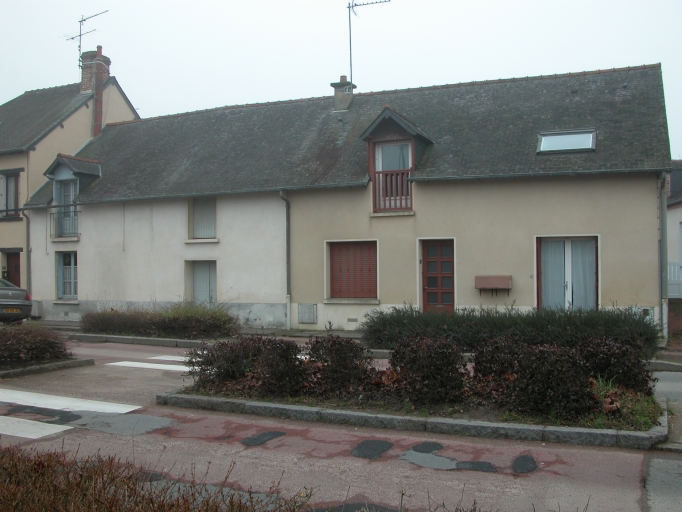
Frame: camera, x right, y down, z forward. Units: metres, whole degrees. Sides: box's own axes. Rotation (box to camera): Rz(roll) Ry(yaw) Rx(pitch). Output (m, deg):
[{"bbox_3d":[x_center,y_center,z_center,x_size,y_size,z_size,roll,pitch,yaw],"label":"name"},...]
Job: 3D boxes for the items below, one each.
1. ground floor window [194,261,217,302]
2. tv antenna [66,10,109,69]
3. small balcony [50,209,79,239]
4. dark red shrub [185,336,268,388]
[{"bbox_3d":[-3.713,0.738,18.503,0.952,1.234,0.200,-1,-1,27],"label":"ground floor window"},{"bbox_3d":[-8.610,-7.300,23.400,2.300,1.800,0.800,-1,0,37],"label":"tv antenna"},{"bbox_3d":[-7.980,-0.867,19.945,1.080,0.850,0.220,-1,0,23],"label":"small balcony"},{"bbox_3d":[-1.474,1.331,8.935,0.930,0.680,0.780,-1,-1,24],"label":"dark red shrub"}]

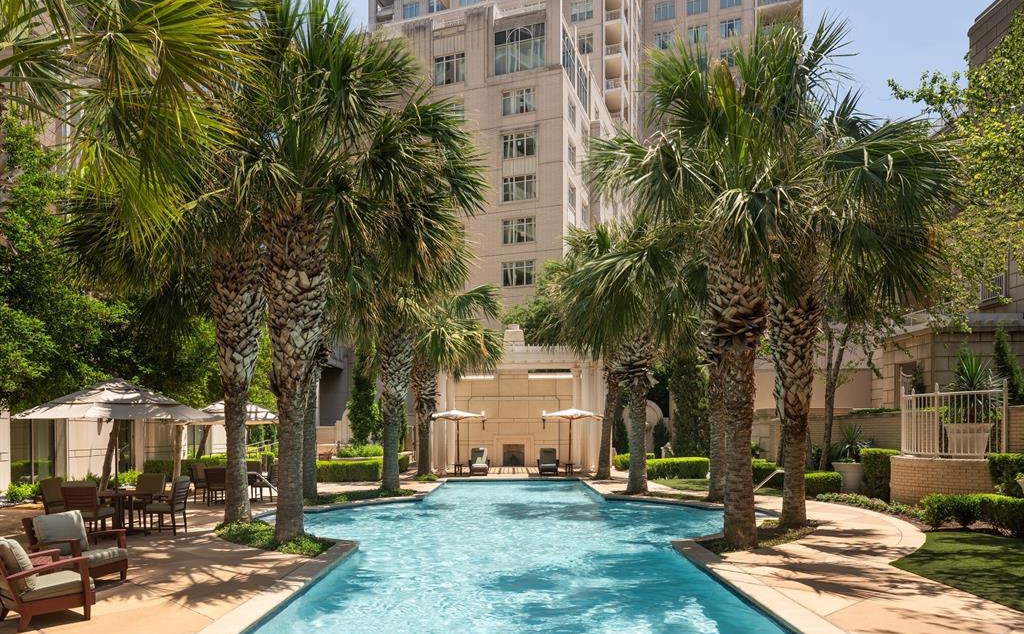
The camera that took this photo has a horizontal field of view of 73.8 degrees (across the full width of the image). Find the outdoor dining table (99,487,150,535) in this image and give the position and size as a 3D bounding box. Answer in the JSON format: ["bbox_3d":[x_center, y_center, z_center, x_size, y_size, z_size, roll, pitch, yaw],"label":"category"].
[{"bbox_3d":[-6.183,3.080,10.750,1.100,0.670,1.100,0,-7,0],"label":"outdoor dining table"}]

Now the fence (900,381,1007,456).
[{"bbox_3d":[8.894,2.103,14.000,0.800,1.480,2.700,1,-5,-14],"label":"fence"}]

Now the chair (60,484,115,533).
[{"bbox_3d":[-6.300,2.915,10.200,0.550,0.910,0.610,0,-5,6],"label":"chair"}]

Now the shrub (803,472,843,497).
[{"bbox_3d":[7.976,4.358,17.700,1.300,0.580,0.900,0,-5,0],"label":"shrub"}]

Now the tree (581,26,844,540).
[{"bbox_3d":[3.085,-0.491,10.000,4.000,7.700,4.000,0,-5,0],"label":"tree"}]

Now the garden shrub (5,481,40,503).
[{"bbox_3d":[-11.549,4.105,16.100,0.820,0.510,0.720,0,-5,0],"label":"garden shrub"}]

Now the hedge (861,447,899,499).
[{"bbox_3d":[8.964,3.831,16.600,0.900,1.150,1.000,0,-5,0],"label":"hedge"}]

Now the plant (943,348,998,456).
[{"bbox_3d":[9.944,1.887,14.800,1.220,2.350,1.220,0,-7,0],"label":"plant"}]

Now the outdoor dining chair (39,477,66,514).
[{"bbox_3d":[-7.212,3.027,10.900,0.640,0.950,0.580,-1,-6,7],"label":"outdoor dining chair"}]

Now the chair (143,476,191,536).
[{"bbox_3d":[-5.351,2.936,10.600,0.600,0.920,0.560,0,-7,0],"label":"chair"}]

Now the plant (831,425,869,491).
[{"bbox_3d":[8.793,3.657,17.700,1.030,1.700,1.030,0,-7,0],"label":"plant"}]

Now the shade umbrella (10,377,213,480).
[{"bbox_3d":[-6.491,2.290,11.200,2.950,2.580,2.950,0,-6,0],"label":"shade umbrella"}]

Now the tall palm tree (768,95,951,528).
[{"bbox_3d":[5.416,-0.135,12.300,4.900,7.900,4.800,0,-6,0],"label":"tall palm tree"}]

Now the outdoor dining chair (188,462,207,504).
[{"bbox_3d":[-6.738,3.672,15.050,0.600,0.900,0.560,-1,-7,6],"label":"outdoor dining chair"}]

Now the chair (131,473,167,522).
[{"bbox_3d":[-6.286,3.147,11.800,0.580,0.940,0.640,-1,-6,11],"label":"chair"}]

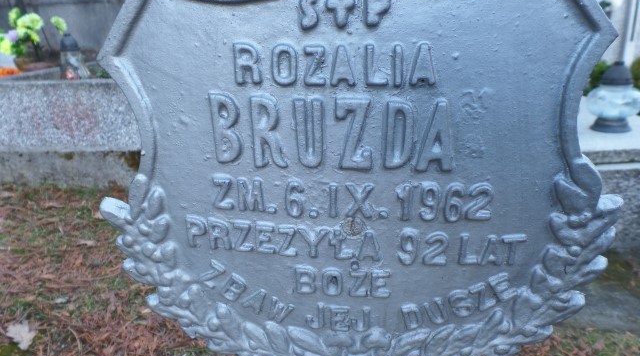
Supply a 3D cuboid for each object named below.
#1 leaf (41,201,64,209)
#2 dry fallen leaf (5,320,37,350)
[{"bbox_3d":[-0.970,0.097,1.548,0.095,0.020,0.050,1,17,0],"label":"leaf"},{"bbox_3d":[-0.604,0.319,0.866,0.115,0.015,0.044,15,22,38],"label":"dry fallen leaf"}]

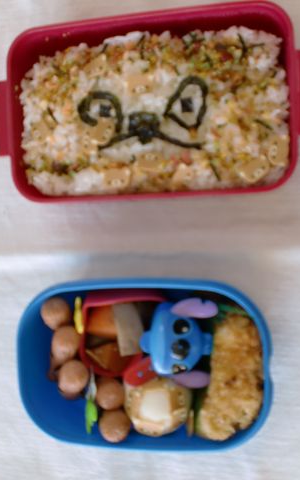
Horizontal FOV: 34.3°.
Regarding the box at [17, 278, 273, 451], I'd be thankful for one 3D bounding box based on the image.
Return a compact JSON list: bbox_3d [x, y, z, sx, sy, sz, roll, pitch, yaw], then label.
[{"bbox_3d":[-0.003,0.075,0.316,0.157,0.045,0.105,-2,91,11],"label":"box"}]

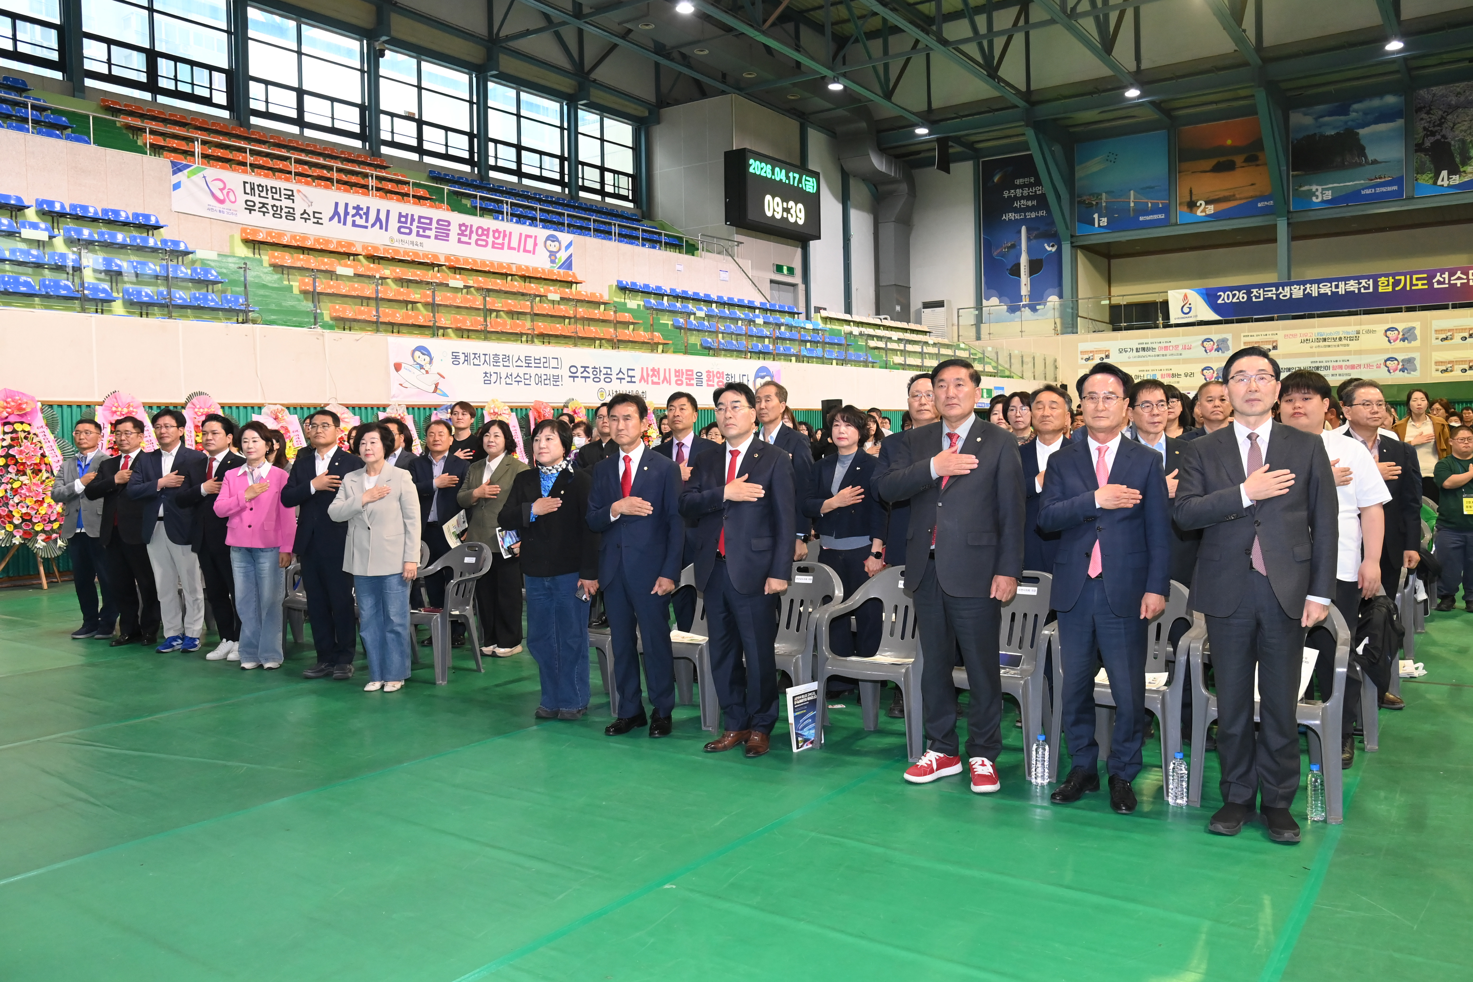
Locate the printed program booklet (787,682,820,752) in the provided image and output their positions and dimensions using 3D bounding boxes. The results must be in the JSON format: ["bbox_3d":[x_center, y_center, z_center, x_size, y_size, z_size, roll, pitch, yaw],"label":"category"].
[{"bbox_3d":[0.334,1.083,4.709,0.207,0.295,0.010,-3,-7,-39],"label":"printed program booklet"}]

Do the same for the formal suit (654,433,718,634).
[{"bbox_3d":[-0.298,0.364,5.920,0.560,1.440,0.340,1,4,27],"label":"formal suit"}]

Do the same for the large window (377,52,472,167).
[{"bbox_3d":[-9.089,-11.176,28.900,0.150,3.100,3.350,2,5,36],"label":"large window"}]

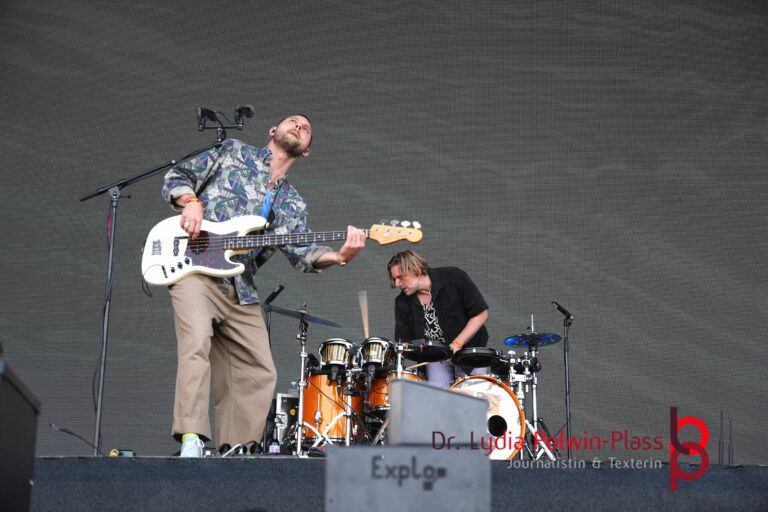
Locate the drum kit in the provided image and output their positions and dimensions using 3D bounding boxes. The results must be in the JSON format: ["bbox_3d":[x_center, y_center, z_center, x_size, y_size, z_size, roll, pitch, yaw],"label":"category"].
[{"bbox_3d":[0.190,0.830,10.271,1.750,0.980,1.150,3,-9,-19],"label":"drum kit"}]

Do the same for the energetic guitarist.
[{"bbox_3d":[-0.503,0.113,7.413,0.880,1.560,0.720,2,-9,-13],"label":"energetic guitarist"}]

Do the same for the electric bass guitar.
[{"bbox_3d":[-0.425,-0.055,7.230,1.175,0.345,0.075,-4,-37,3],"label":"electric bass guitar"}]

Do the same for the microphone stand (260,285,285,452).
[{"bbox_3d":[-0.643,0.718,10.031,0.260,1.120,0.240,1,-8,-6],"label":"microphone stand"}]

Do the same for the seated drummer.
[{"bbox_3d":[0.341,0.690,10.547,0.640,1.340,0.780,-1,-9,12],"label":"seated drummer"}]

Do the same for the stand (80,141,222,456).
[{"bbox_3d":[-0.936,0.154,7.100,0.660,1.380,0.360,2,-8,-10],"label":"stand"}]

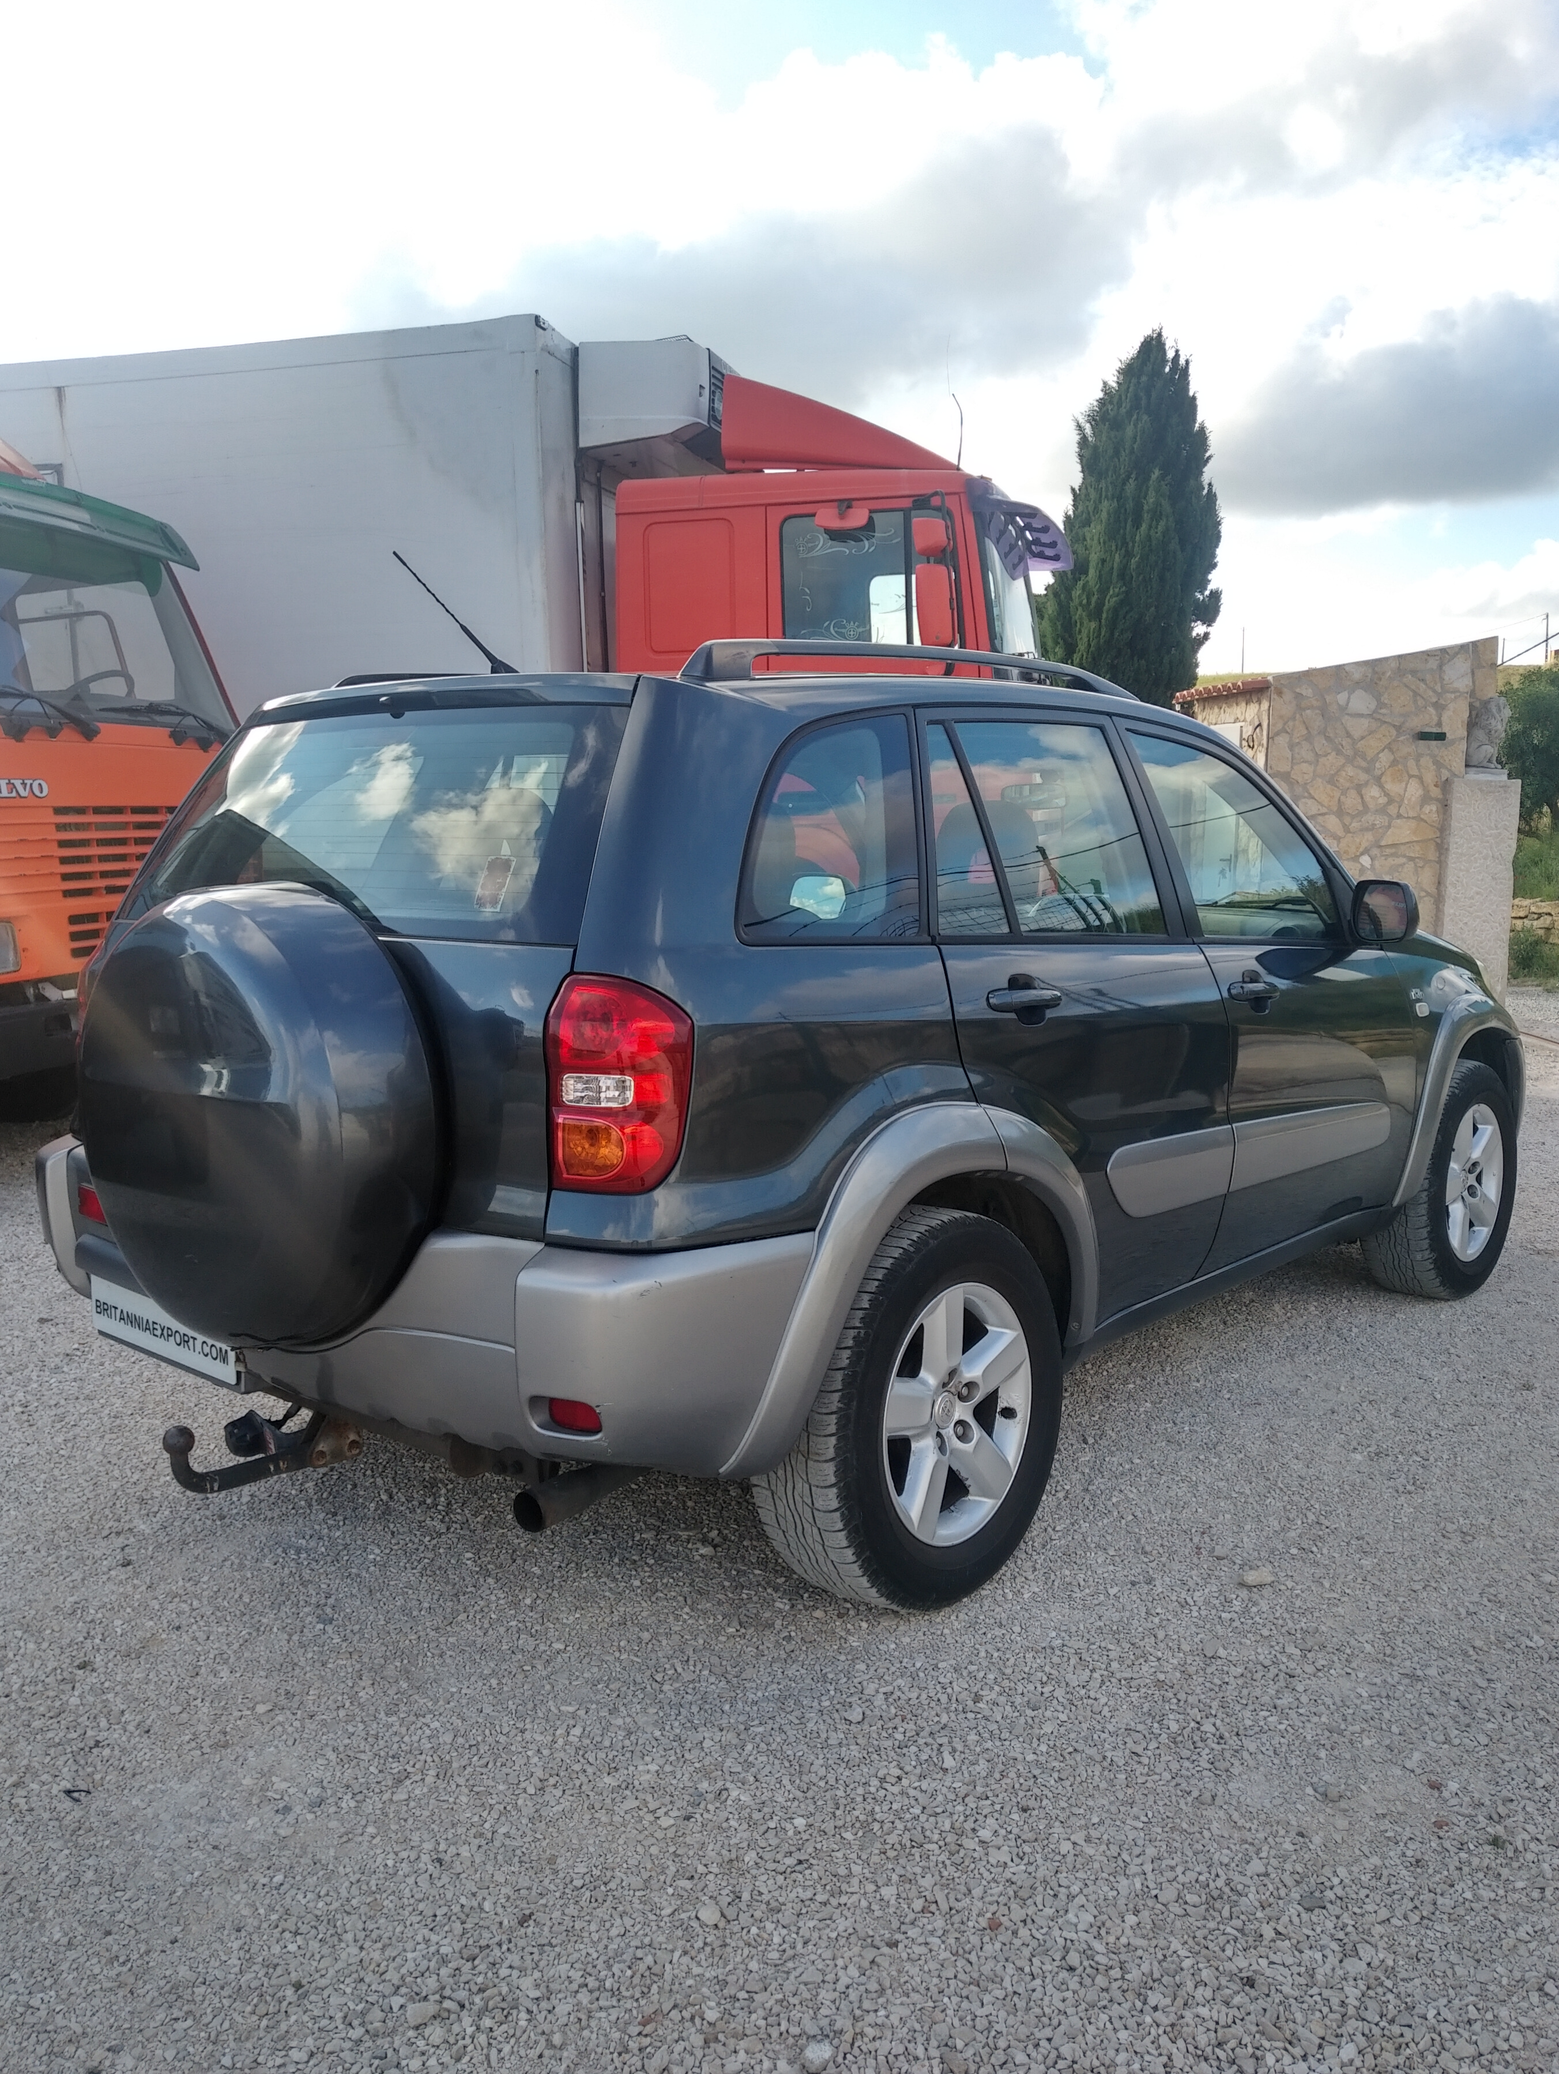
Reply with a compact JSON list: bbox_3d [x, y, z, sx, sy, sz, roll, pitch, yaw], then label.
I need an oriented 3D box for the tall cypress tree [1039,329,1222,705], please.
[{"bbox_3d":[4.108,-4.427,18.677,2.250,7.090,2.250,1,7,12],"label":"tall cypress tree"}]

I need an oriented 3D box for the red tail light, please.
[{"bbox_3d":[-0.222,0.063,2.261,0.180,0.295,0.180,5,9,42],"label":"red tail light"}]

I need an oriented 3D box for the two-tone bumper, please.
[{"bbox_3d":[-0.464,0.302,3.148,1.770,0.470,1.230,5,9,42],"label":"two-tone bumper"}]

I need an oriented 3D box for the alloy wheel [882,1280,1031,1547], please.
[{"bbox_3d":[0.258,0.634,2.838,0.170,0.445,0.445,5,9,42],"label":"alloy wheel"}]

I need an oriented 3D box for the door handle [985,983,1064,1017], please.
[{"bbox_3d":[0.420,-0.068,2.821,0.050,0.048,0.215,5,9,42],"label":"door handle"}]

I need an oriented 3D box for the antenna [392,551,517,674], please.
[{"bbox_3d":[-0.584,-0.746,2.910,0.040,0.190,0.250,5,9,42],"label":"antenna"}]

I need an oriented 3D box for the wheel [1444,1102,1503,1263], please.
[{"bbox_3d":[1.908,0.410,4.655,0.170,0.445,0.445,5,9,42],"label":"wheel"}]

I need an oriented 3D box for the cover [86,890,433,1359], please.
[{"bbox_3d":[-0.870,0.123,2.626,0.730,0.730,0.220,5,9,42],"label":"cover"}]

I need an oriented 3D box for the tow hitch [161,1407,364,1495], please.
[{"bbox_3d":[-0.870,0.684,2.749,0.130,0.130,0.350,5,9,42],"label":"tow hitch"}]

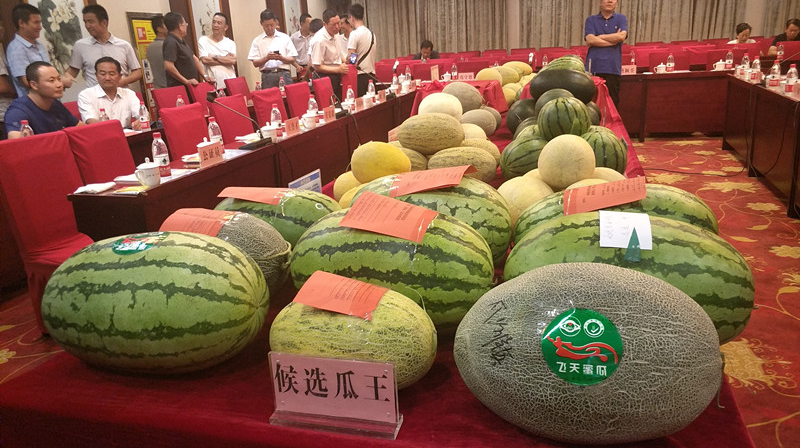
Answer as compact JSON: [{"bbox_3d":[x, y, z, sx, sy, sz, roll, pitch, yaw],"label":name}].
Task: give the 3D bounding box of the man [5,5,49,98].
[{"bbox_3d":[-2.811,-0.874,4.702,0.300,1.710,0.470,-4,18,-2],"label":"man"}]

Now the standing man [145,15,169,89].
[{"bbox_3d":[-2.503,-1.410,6.344,0.300,1.680,0.500,-16,21,-35],"label":"standing man"}]

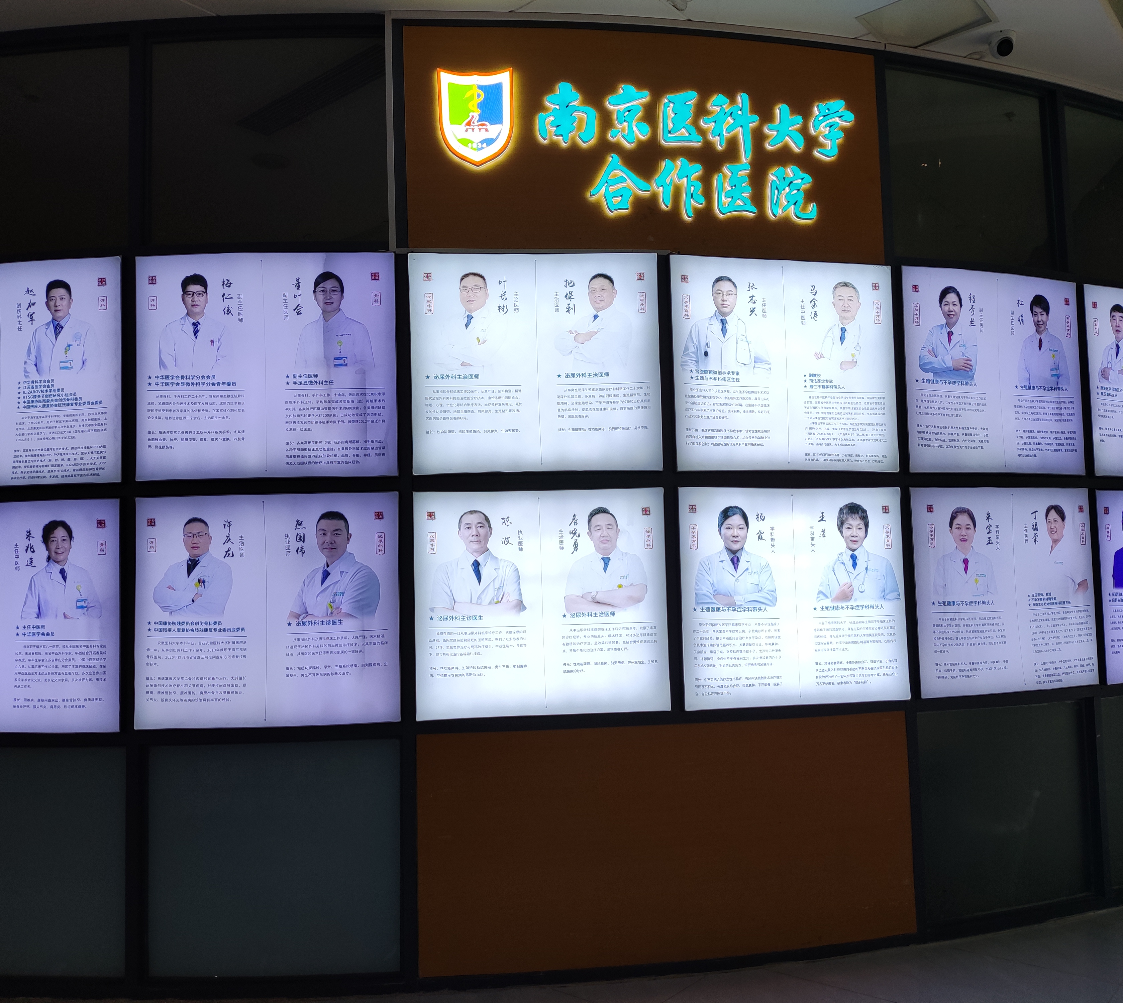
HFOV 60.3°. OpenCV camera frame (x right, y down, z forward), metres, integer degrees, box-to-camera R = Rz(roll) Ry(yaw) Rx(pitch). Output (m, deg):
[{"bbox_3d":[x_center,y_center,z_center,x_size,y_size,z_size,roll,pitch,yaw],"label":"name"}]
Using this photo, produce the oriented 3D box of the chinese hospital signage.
[{"bbox_3d":[0.355,-1.357,3.664,1.871,0.847,0.090,-1,-4,-10],"label":"chinese hospital signage"}]

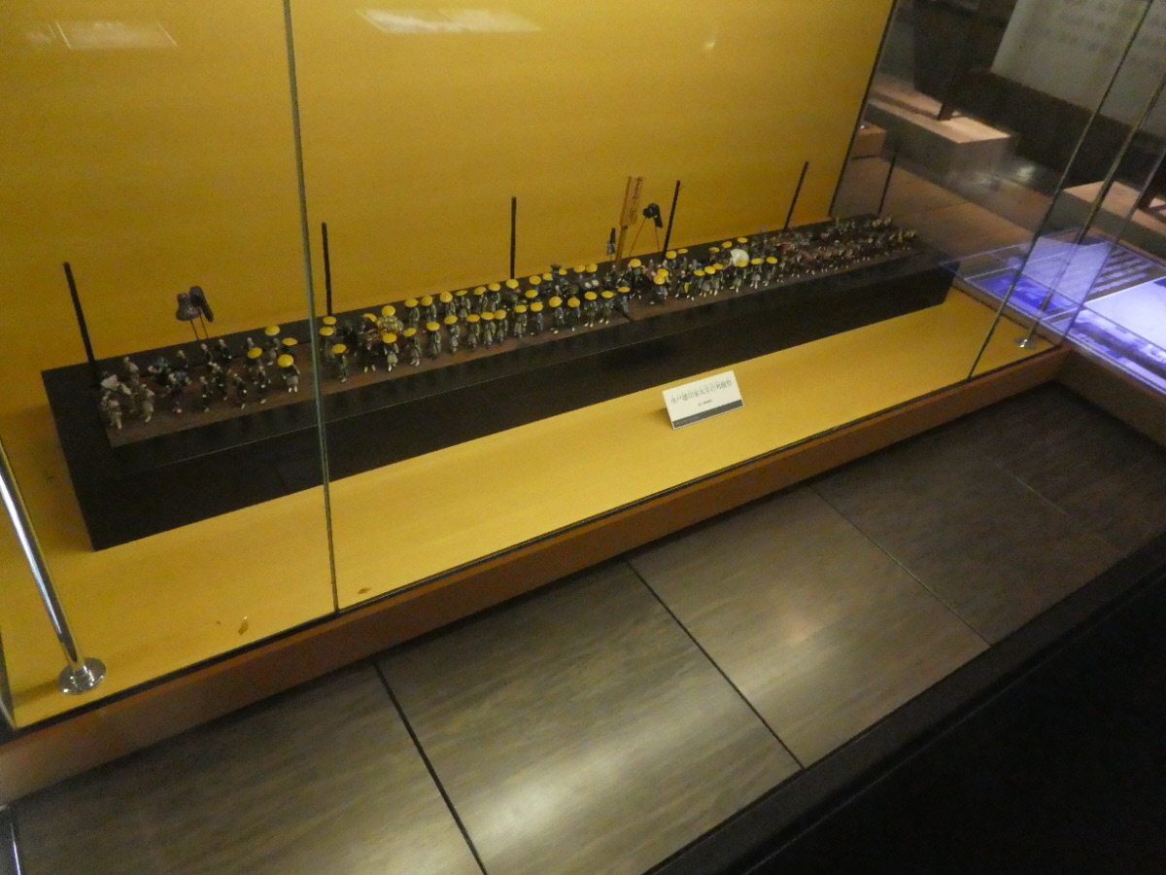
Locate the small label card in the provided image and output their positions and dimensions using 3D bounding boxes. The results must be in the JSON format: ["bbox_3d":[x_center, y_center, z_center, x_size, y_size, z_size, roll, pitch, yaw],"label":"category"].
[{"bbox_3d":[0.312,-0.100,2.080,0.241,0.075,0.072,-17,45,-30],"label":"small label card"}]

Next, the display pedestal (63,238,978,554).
[{"bbox_3d":[0.067,-0.296,2.213,2.584,0.158,0.390,-17,45,-30],"label":"display pedestal"}]

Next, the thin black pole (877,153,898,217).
[{"bbox_3d":[1.012,-0.821,2.715,0.010,0.275,0.010,-23,48,-24],"label":"thin black pole"}]

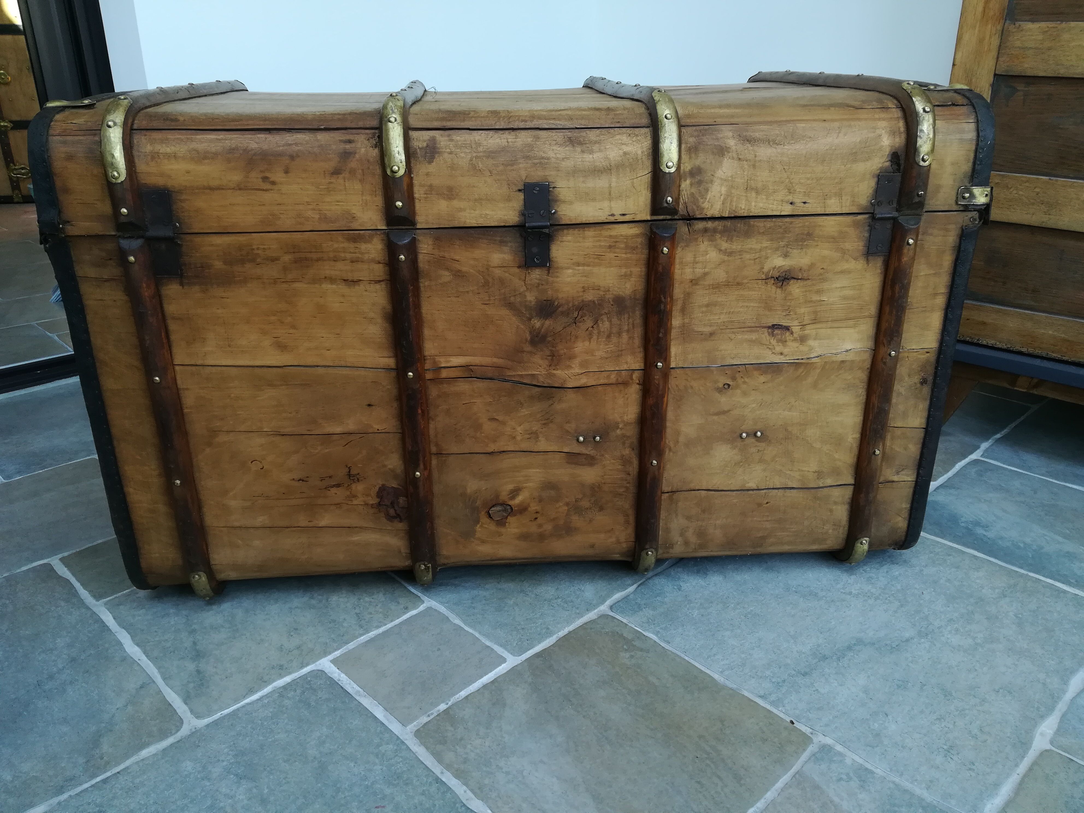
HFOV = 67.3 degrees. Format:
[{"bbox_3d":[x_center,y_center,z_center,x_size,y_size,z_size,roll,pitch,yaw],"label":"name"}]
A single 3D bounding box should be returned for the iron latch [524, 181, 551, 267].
[{"bbox_3d":[-0.004,-0.211,0.946,0.030,0.098,0.010,-2,22,-4],"label":"iron latch"}]

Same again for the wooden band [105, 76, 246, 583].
[{"bbox_3d":[-0.481,-0.147,1.240,0.031,0.642,0.608,-2,22,-4],"label":"wooden band"}]

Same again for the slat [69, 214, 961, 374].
[{"bbox_3d":[-0.010,-0.132,0.984,1.044,0.179,0.019,-2,22,-4],"label":"slat"}]

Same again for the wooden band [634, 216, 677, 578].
[{"bbox_3d":[0.144,0.005,1.044,0.036,0.473,0.018,-2,22,-4],"label":"wooden band"}]

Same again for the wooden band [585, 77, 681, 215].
[{"bbox_3d":[0.118,-0.400,1.194,0.037,0.154,0.624,-2,22,-4],"label":"wooden band"}]

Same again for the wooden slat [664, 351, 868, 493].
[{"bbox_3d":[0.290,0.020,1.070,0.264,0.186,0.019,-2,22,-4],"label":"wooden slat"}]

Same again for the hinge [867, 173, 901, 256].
[{"bbox_3d":[0.410,-0.229,0.973,0.029,0.097,0.010,-2,22,-4],"label":"hinge"}]

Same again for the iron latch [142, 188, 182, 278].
[{"bbox_3d":[-0.427,-0.193,0.909,0.032,0.098,0.011,-2,22,-4],"label":"iron latch"}]

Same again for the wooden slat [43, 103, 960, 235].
[{"bbox_3d":[-0.012,-0.272,0.931,1.044,0.119,0.035,-2,22,-4],"label":"wooden slat"}]

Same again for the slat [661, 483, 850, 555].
[{"bbox_3d":[0.295,0.156,1.135,0.266,0.102,0.017,-2,22,-4],"label":"slat"}]

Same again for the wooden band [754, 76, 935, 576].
[{"bbox_3d":[0.421,-0.193,1.312,0.037,0.641,0.626,-2,22,-4],"label":"wooden band"}]

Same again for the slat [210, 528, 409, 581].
[{"bbox_3d":[-0.306,0.190,1.087,0.258,0.074,0.019,-2,22,-4],"label":"slat"}]

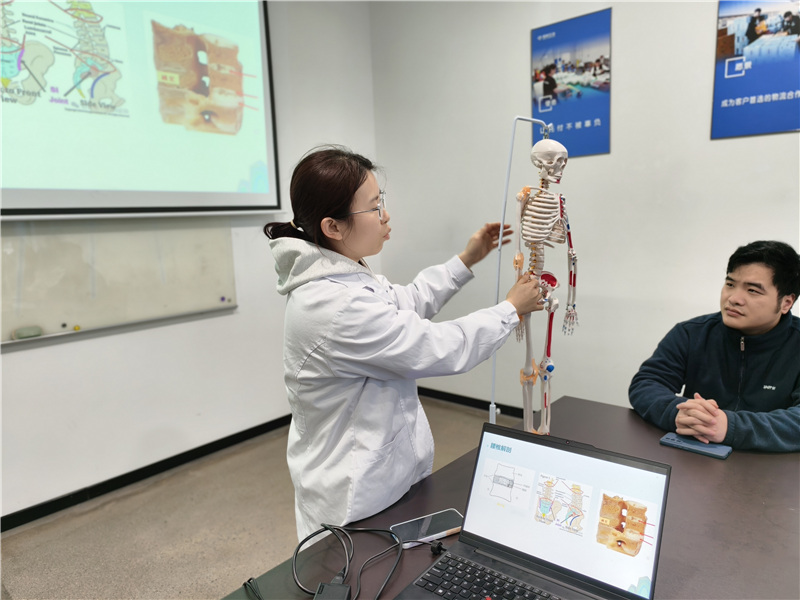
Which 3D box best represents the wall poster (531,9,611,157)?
[{"bbox_3d":[1.016,-1.262,3.197,0.499,0.799,0.025,5,11,42],"label":"wall poster"}]

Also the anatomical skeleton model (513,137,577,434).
[{"bbox_3d":[0.382,-0.004,1.428,0.220,0.837,0.135,-7,11,-40],"label":"anatomical skeleton model"}]

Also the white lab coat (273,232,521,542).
[{"bbox_3d":[0.015,0.271,1.362,0.600,0.880,0.480,-3,8,-6],"label":"white lab coat"}]

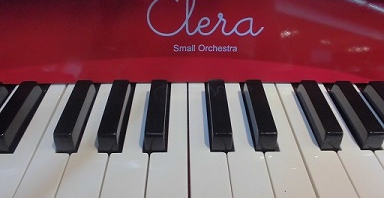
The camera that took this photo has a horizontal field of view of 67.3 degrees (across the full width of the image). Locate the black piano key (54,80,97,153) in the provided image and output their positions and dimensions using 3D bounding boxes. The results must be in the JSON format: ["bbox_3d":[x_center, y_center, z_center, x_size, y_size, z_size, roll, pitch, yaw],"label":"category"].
[{"bbox_3d":[-0.080,0.007,0.200,0.012,0.013,0.063,0,42,-2],"label":"black piano key"}]

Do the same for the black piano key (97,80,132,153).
[{"bbox_3d":[-0.053,0.007,0.201,0.012,0.013,0.063,0,42,-2],"label":"black piano key"}]

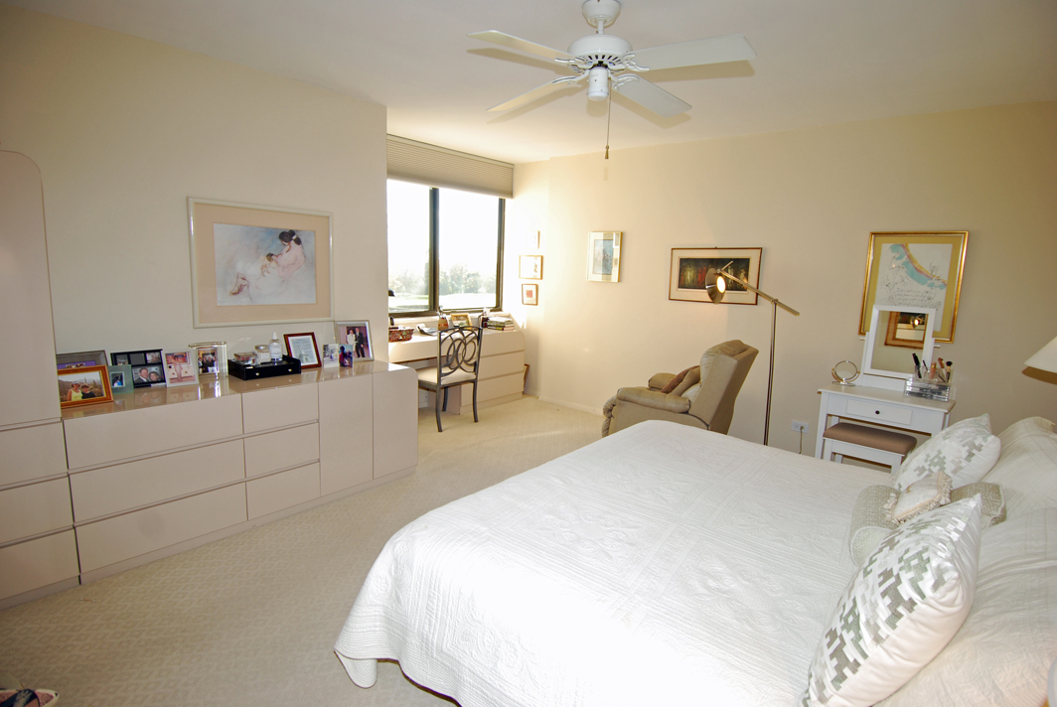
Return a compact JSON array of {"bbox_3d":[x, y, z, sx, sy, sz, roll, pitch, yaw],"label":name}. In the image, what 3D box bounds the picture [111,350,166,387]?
[{"bbox_3d":[-2.010,0.082,2.729,0.028,0.187,0.222,-2,5,38],"label":"picture"}]

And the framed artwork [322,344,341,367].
[{"bbox_3d":[-1.273,0.018,3.404,0.100,0.153,0.025,-6,9,-43],"label":"framed artwork"}]

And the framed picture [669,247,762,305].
[{"bbox_3d":[1.512,-0.642,4.353,0.745,0.443,0.030,10,12,40],"label":"framed picture"}]

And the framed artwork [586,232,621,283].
[{"bbox_3d":[0.712,-0.900,4.946,0.348,0.458,0.030,10,12,39],"label":"framed artwork"}]

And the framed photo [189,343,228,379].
[{"bbox_3d":[-1.827,0.051,3.027,0.178,0.200,0.050,-7,14,-43],"label":"framed photo"}]

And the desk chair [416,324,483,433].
[{"bbox_3d":[-0.766,0.178,4.712,0.530,0.889,0.490,10,12,39],"label":"desk chair"}]

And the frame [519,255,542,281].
[{"bbox_3d":[0.022,-0.932,5.739,0.305,0.255,0.025,10,12,40],"label":"frame"}]

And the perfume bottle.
[{"bbox_3d":[-1.537,-0.032,3.209,0.065,0.175,0.072,10,12,40],"label":"perfume bottle"}]

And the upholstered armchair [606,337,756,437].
[{"bbox_3d":[1.107,0.361,3.835,0.940,1.010,0.860,9,12,35],"label":"upholstered armchair"}]

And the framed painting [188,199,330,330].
[{"bbox_3d":[-1.583,-0.532,3.220,0.030,0.709,0.849,10,12,39],"label":"framed painting"}]

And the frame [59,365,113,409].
[{"bbox_3d":[-2.009,0.151,2.373,0.030,0.168,0.210,-7,2,36],"label":"frame"}]

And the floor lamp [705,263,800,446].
[{"bbox_3d":[1.560,0.115,3.833,0.680,1.530,0.280,10,12,40],"label":"floor lamp"}]

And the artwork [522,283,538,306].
[{"bbox_3d":[0.019,-0.643,5.780,0.205,0.225,0.025,10,12,40],"label":"artwork"}]

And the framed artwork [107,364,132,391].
[{"bbox_3d":[-2.005,0.129,2.593,0.022,0.137,0.103,-3,3,45],"label":"framed artwork"}]

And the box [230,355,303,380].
[{"bbox_3d":[-1.565,0.084,3.149,0.215,0.085,0.320,10,12,40],"label":"box"}]

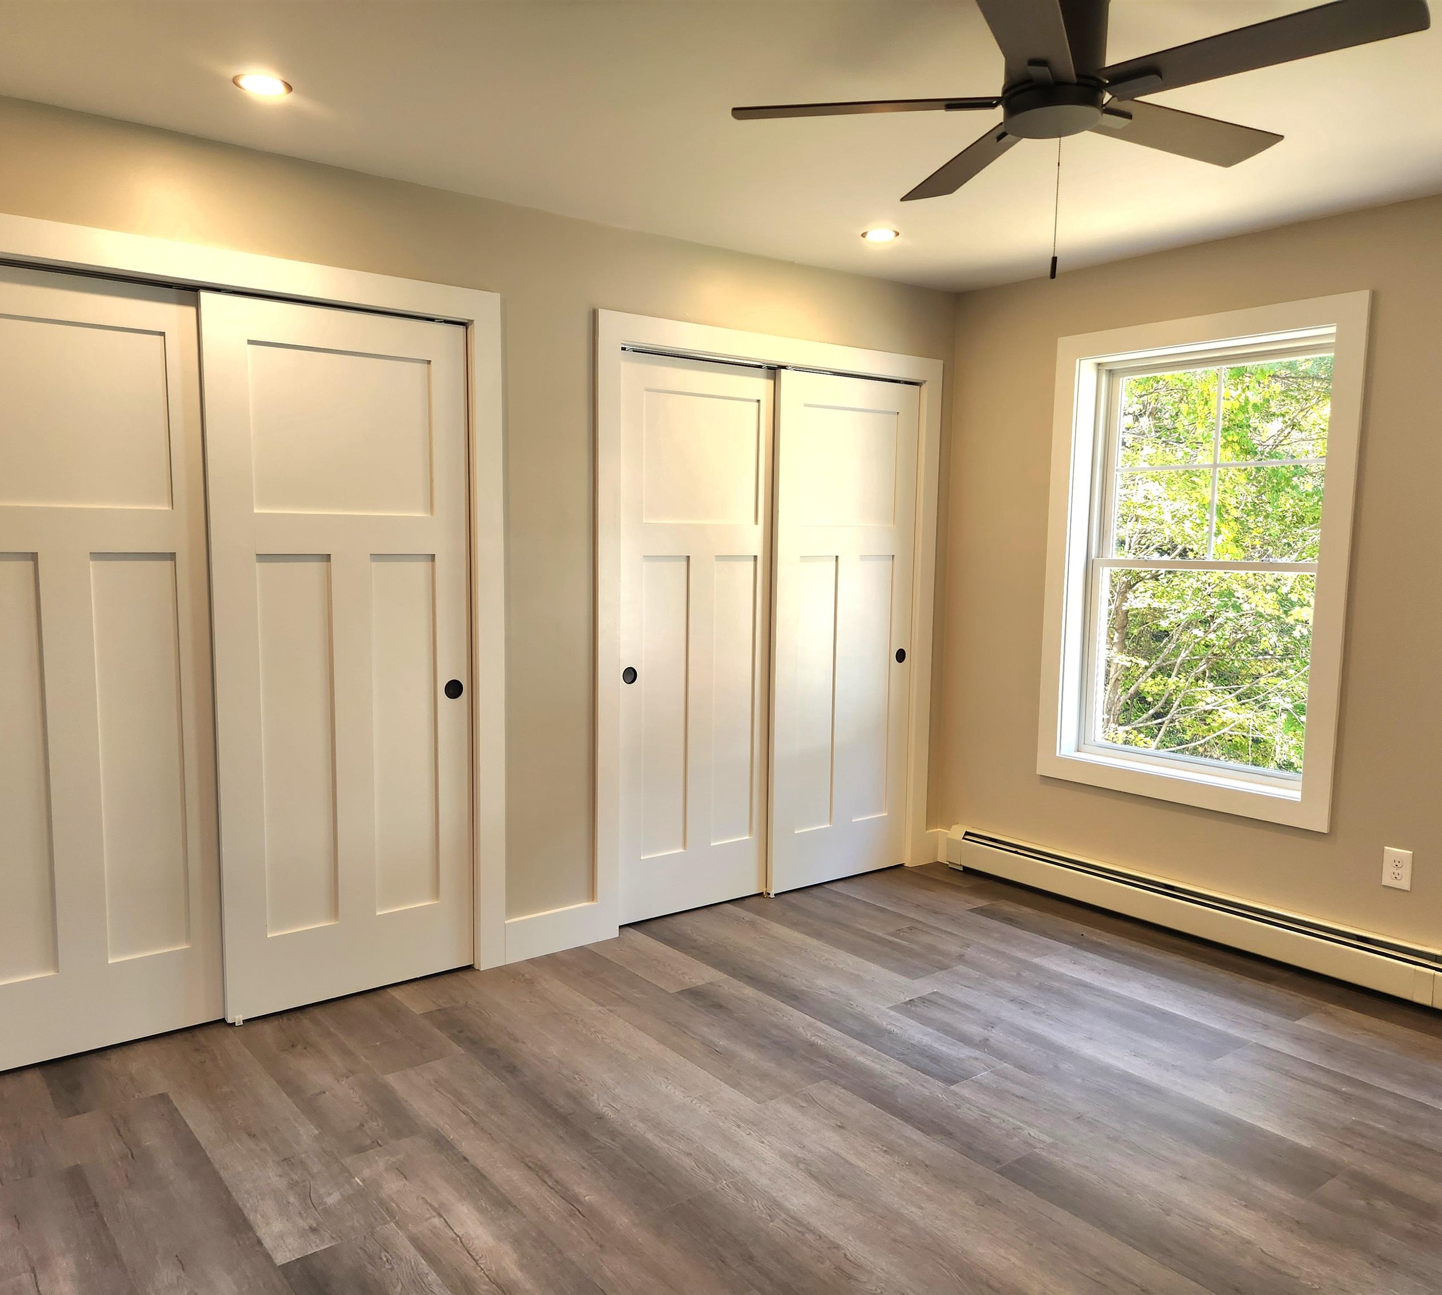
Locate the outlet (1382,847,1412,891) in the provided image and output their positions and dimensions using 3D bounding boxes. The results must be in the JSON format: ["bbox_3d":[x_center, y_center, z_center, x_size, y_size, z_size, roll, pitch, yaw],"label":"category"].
[{"bbox_3d":[2.102,0.688,3.563,0.008,0.122,0.079,-4,7,-38],"label":"outlet"}]

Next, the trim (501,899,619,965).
[{"bbox_3d":[-0.538,0.962,3.900,0.440,0.142,0.018,-4,7,-38],"label":"trim"}]

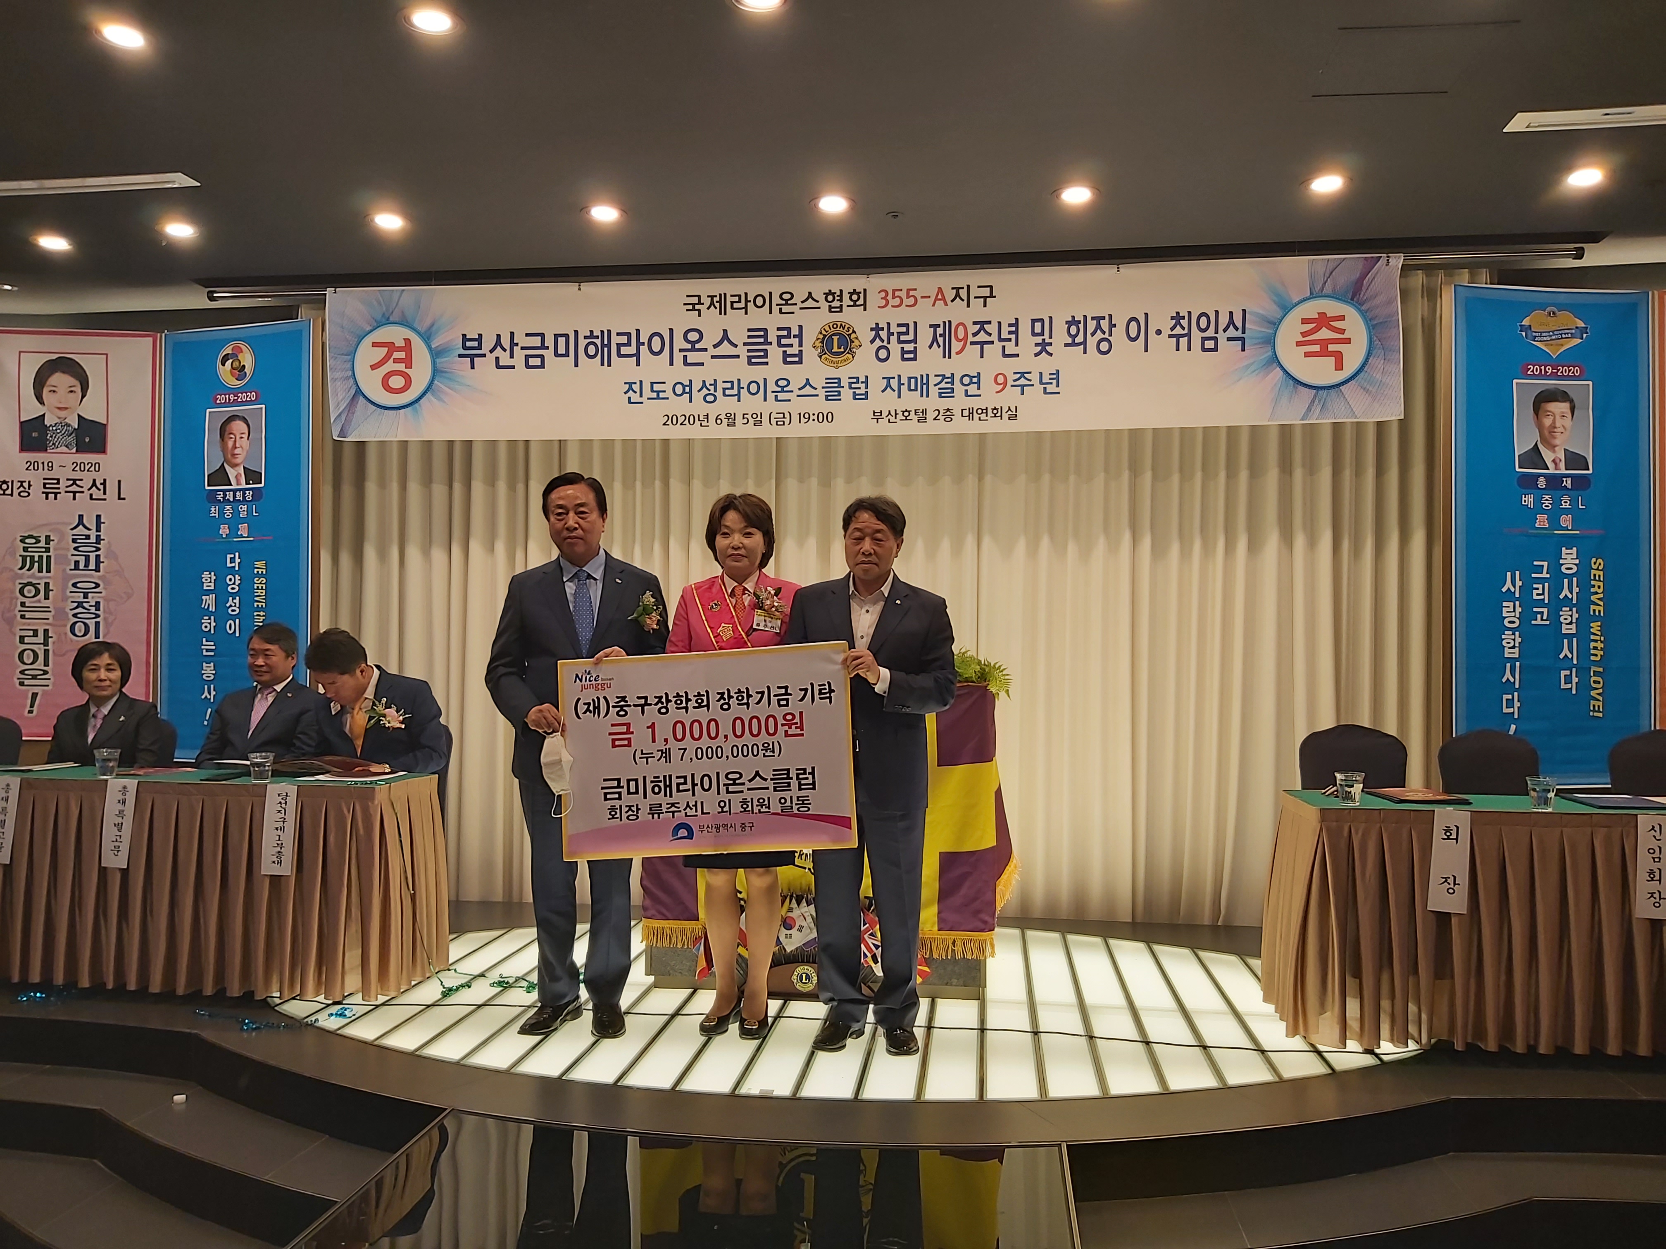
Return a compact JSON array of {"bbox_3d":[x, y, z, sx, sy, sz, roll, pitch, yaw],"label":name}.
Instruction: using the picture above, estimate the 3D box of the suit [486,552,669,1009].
[{"bbox_3d":[-0.795,0.493,3.890,0.560,1.430,0.390,0,-1,0],"label":"suit"}]

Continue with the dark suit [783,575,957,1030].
[{"bbox_3d":[0.111,0.538,3.730,0.530,1.370,0.380,0,-1,5],"label":"dark suit"}]

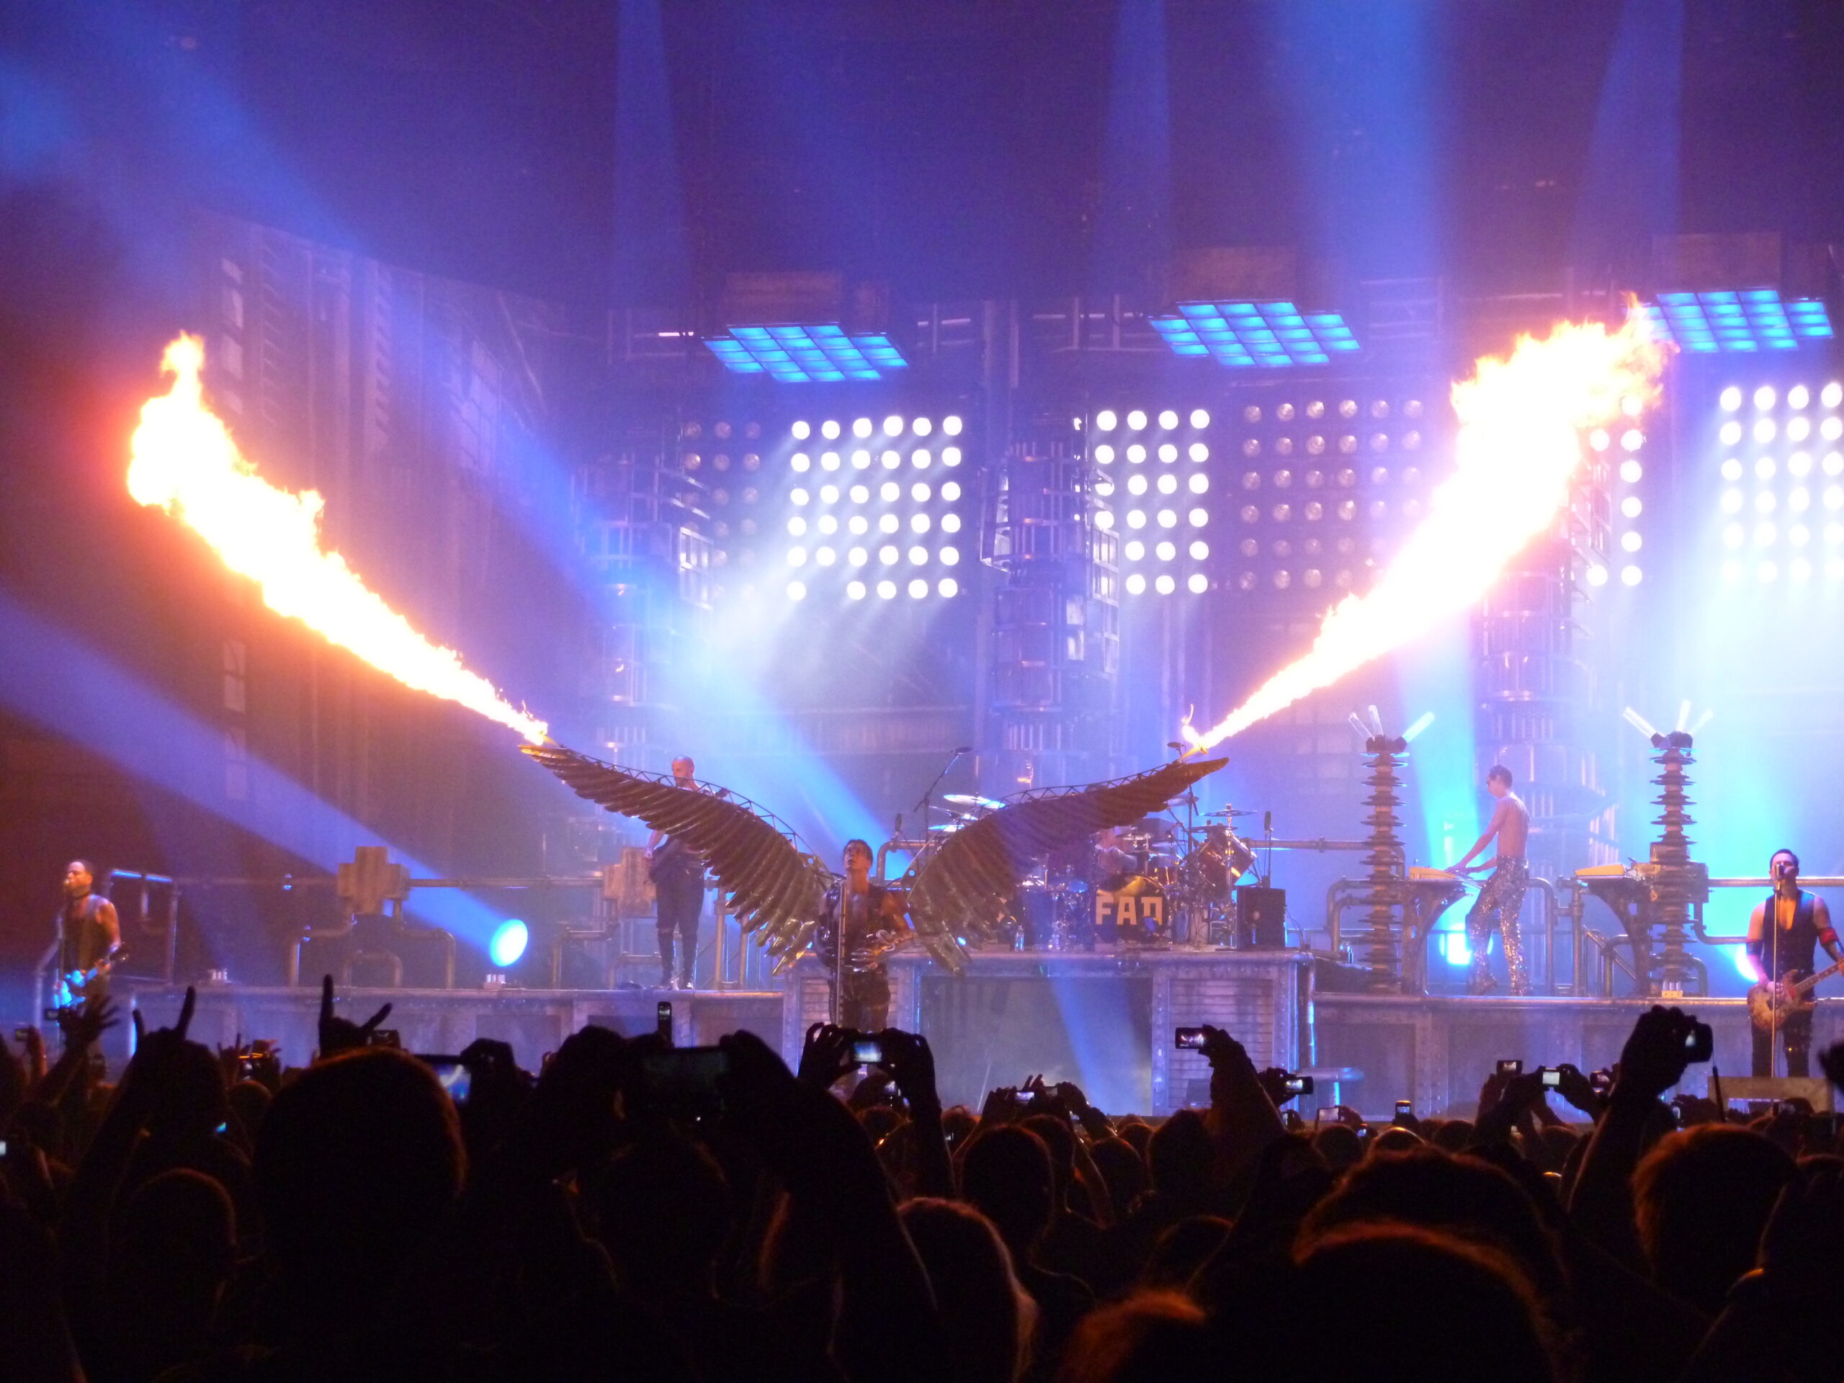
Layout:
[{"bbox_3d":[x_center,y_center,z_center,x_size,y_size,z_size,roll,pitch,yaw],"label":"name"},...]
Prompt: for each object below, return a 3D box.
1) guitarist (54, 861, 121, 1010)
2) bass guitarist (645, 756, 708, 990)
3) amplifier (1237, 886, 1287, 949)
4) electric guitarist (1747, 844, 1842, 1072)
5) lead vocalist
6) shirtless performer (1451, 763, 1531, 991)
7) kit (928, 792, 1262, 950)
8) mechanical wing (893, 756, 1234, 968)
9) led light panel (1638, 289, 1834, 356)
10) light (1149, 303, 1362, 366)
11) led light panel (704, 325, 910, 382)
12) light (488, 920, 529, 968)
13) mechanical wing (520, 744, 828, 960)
[{"bbox_3d":[-6.041,2.114,30.708,0.580,1.790,0.450,-2,-7,27],"label":"guitarist"},{"bbox_3d":[-2.057,1.525,35.800,0.560,1.940,0.460,0,-6,16],"label":"bass guitarist"},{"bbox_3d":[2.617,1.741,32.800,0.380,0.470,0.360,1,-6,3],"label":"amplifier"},{"bbox_3d":[5.609,1.929,27.306,0.720,1.830,0.480,-1,-6,19],"label":"electric guitarist"},{"bbox_3d":[-0.412,1.923,29.400,0.660,1.830,0.500,0,-6,14],"label":"lead vocalist"},{"bbox_3d":[4.546,1.500,34.000,0.660,1.840,0.500,0,-6,15],"label":"shirtless performer"},{"bbox_3d":[1.413,1.459,34.400,2.350,1.270,1.750,-1,-6,18],"label":"kit"},{"bbox_3d":[0.989,1.188,29.400,2.200,1.450,0.550,0,-6,13],"label":"mechanical wing"},{"bbox_3d":[7.039,-3.305,37.210,1.750,0.250,1.440,-1,-17,18],"label":"led light panel"},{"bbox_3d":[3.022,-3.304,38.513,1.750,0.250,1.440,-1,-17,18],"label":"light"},{"bbox_3d":[-0.980,-2.872,36.000,1.680,0.200,1.300,-1,-17,21],"label":"led light panel"},{"bbox_3d":[-3.521,2.232,37.069,0.420,0.440,0.360,-4,-24,41],"label":"light"},{"bbox_3d":[-1.666,1.099,28.900,2.100,1.500,0.500,-1,-6,18],"label":"mechanical wing"}]

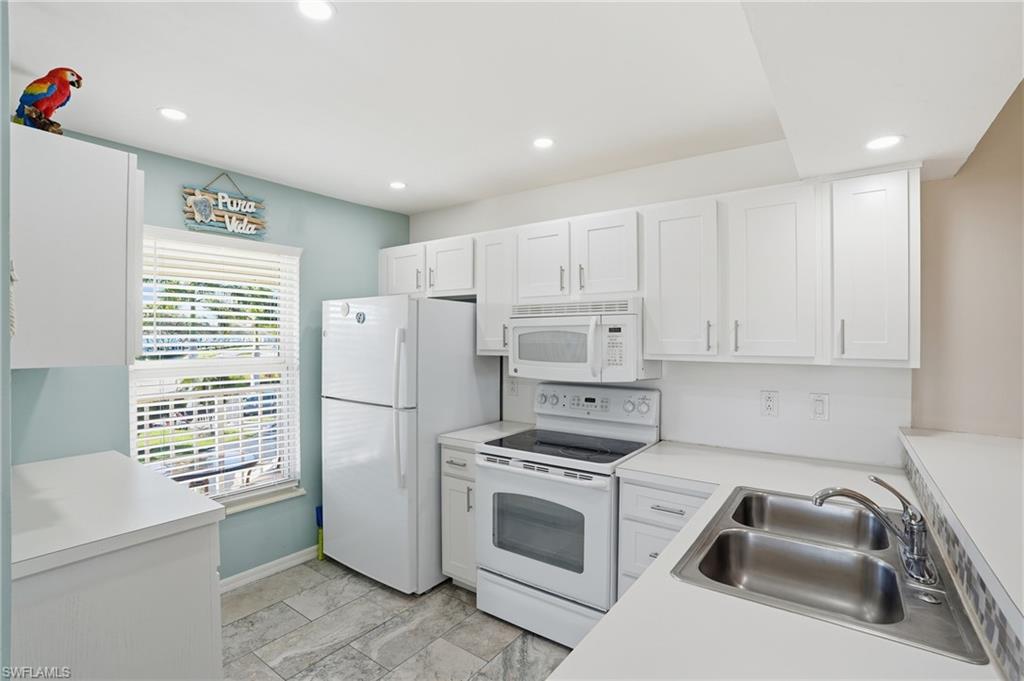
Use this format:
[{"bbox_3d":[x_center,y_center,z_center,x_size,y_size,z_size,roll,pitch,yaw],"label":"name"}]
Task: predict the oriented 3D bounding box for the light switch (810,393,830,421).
[{"bbox_3d":[1.409,0.305,2.082,0.077,0.125,0.012,0,0,36],"label":"light switch"}]

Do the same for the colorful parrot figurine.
[{"bbox_3d":[-1.241,-0.629,1.217,0.155,0.185,0.100,0,0,-35],"label":"colorful parrot figurine"}]

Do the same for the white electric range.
[{"bbox_3d":[0.303,0.861,2.437,0.769,1.194,0.697,0,0,36],"label":"white electric range"}]

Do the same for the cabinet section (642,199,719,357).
[{"bbox_3d":[0.901,-0.290,2.341,0.347,0.733,0.330,0,0,33],"label":"cabinet section"}]

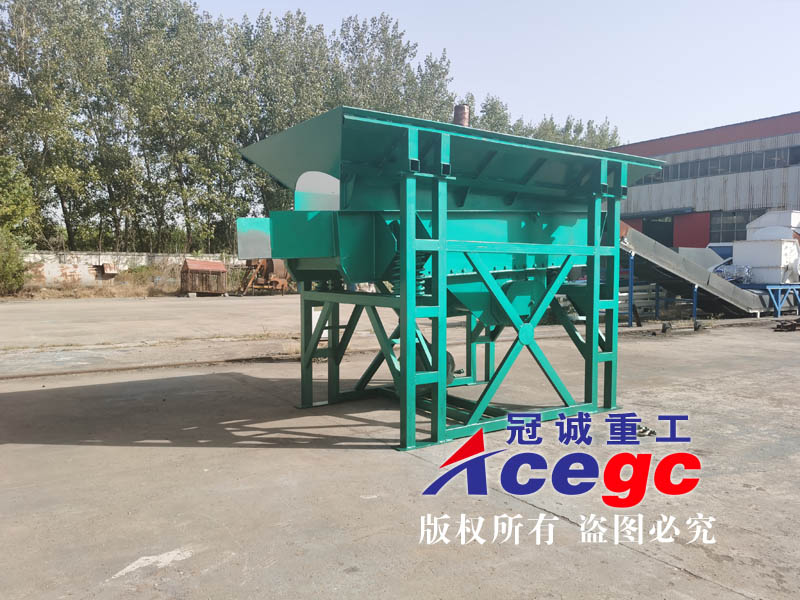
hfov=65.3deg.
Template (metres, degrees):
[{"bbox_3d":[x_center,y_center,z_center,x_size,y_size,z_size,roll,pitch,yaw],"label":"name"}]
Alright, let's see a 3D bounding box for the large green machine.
[{"bbox_3d":[0.587,-0.194,7.209,4.752,2.915,2.320,-2,3,-35],"label":"large green machine"}]

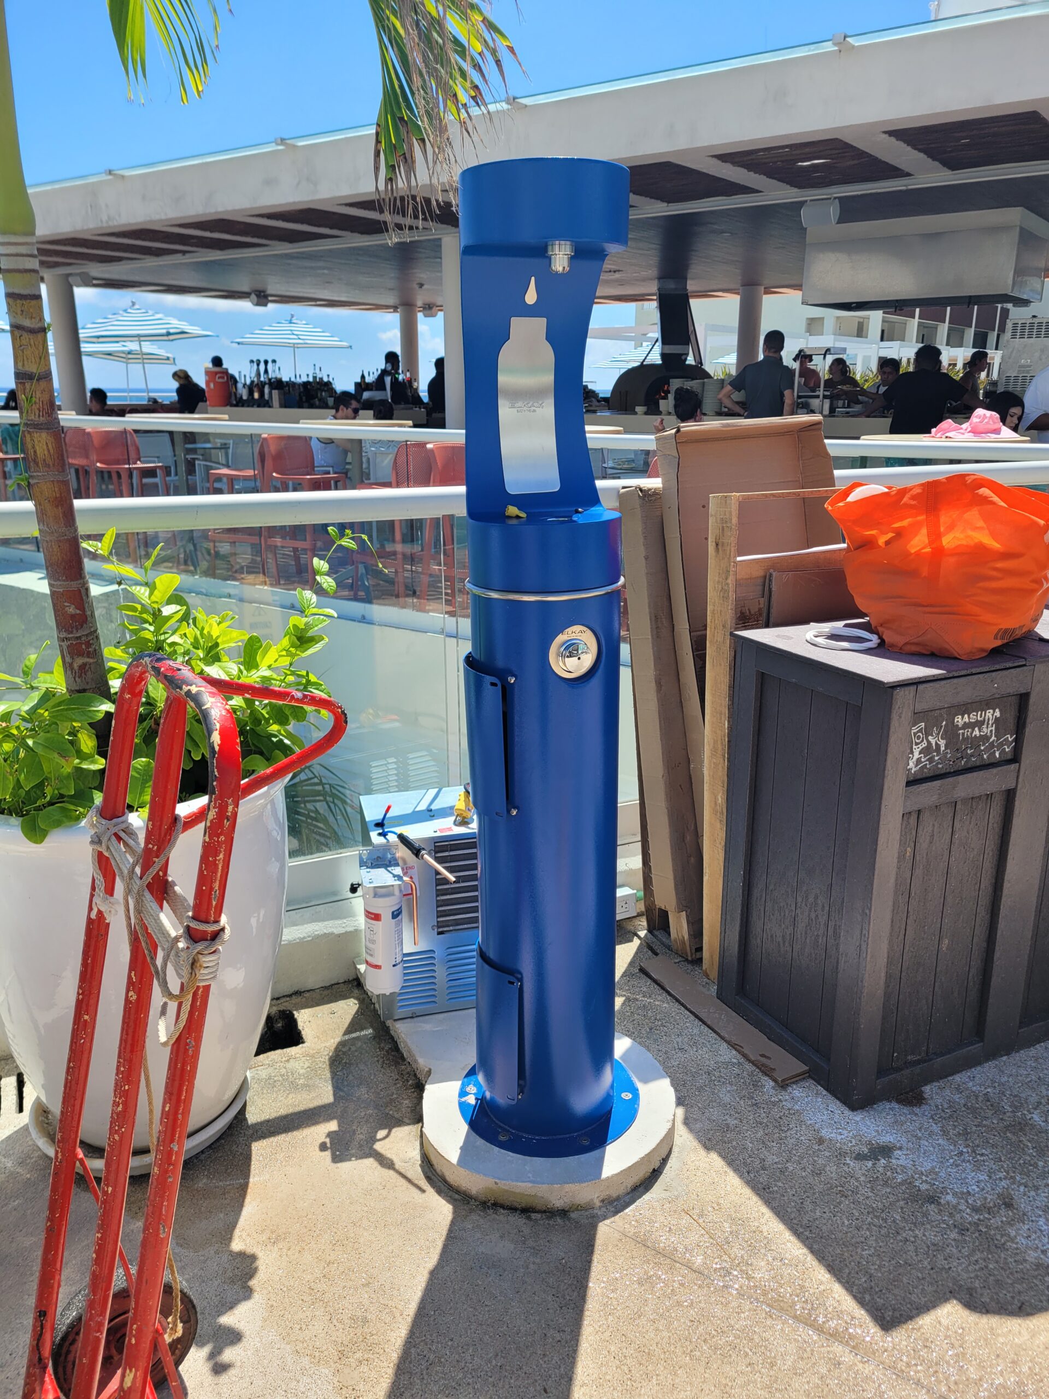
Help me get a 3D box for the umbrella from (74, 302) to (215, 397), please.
[{"bbox_3d":[-5.785,-4.722,16.071,2.350,2.580,2.350,0,17,0],"label":"umbrella"}]

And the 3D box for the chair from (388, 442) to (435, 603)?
[{"bbox_3d":[-0.755,-1.103,6.640,0.470,1.040,0.510,-13,21,-38],"label":"chair"}]

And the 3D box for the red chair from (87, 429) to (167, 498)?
[{"bbox_3d":[-3.150,-1.640,8.453,0.510,1.040,0.470,12,20,34],"label":"red chair"}]

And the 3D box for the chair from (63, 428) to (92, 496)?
[{"bbox_3d":[-3.660,-1.705,8.673,0.510,1.040,0.470,10,19,30],"label":"chair"}]

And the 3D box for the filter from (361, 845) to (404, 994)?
[{"bbox_3d":[-0.300,0.481,2.260,0.090,0.317,0.100,-6,18,-20],"label":"filter"}]

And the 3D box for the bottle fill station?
[{"bbox_3d":[0.044,0.017,1.905,0.480,1.758,0.480,-5,17,-16],"label":"bottle fill station"}]

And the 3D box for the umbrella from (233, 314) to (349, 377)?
[{"bbox_3d":[-4.581,-6.246,20.938,2.350,2.735,2.350,0,17,0],"label":"umbrella"}]

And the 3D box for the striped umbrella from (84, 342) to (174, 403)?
[{"bbox_3d":[-9.572,-7.608,25.593,2.350,2.700,2.350,0,17,0],"label":"striped umbrella"}]

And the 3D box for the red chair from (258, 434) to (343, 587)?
[{"bbox_3d":[-1.510,-1.327,7.398,0.510,1.040,0.470,12,20,34],"label":"red chair"}]

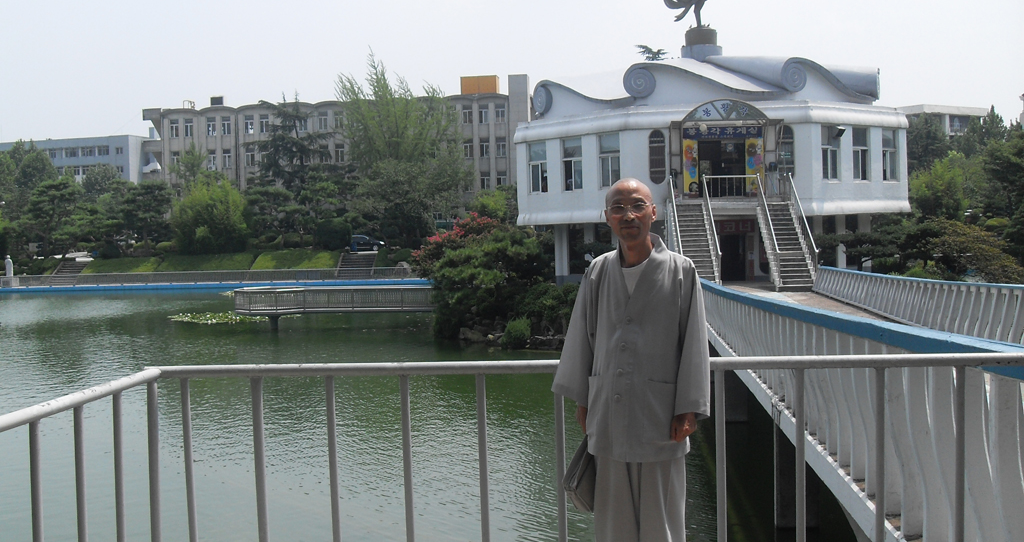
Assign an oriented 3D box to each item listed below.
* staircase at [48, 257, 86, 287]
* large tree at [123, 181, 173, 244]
[{"bbox_3d":[-35.090,0.198,86.500,2.600,1.900,2.800,-1,2,9],"label":"staircase"},{"bbox_3d":[-30.639,-4.539,92.000,4.400,6.000,4.300,-2,2,-18],"label":"large tree"}]

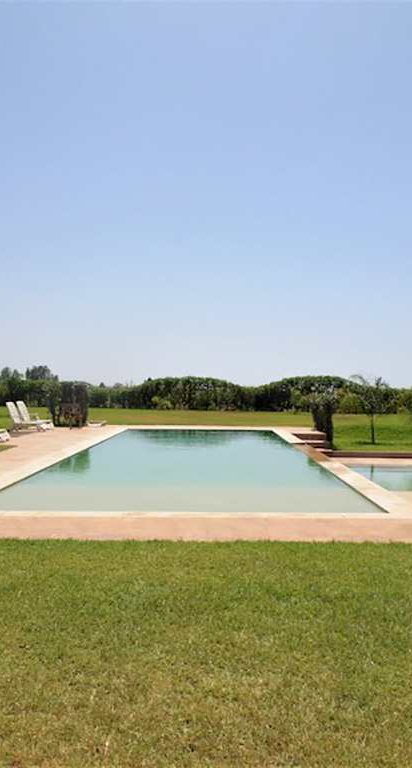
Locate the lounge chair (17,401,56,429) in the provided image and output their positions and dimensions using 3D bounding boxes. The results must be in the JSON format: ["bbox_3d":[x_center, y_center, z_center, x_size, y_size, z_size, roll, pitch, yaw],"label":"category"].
[{"bbox_3d":[-6.098,1.122,23.403,1.270,1.020,0.670,0,0,10],"label":"lounge chair"}]

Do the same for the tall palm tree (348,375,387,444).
[{"bbox_3d":[5.418,0.850,21.700,1.400,2.334,1.350,0,0,0],"label":"tall palm tree"}]

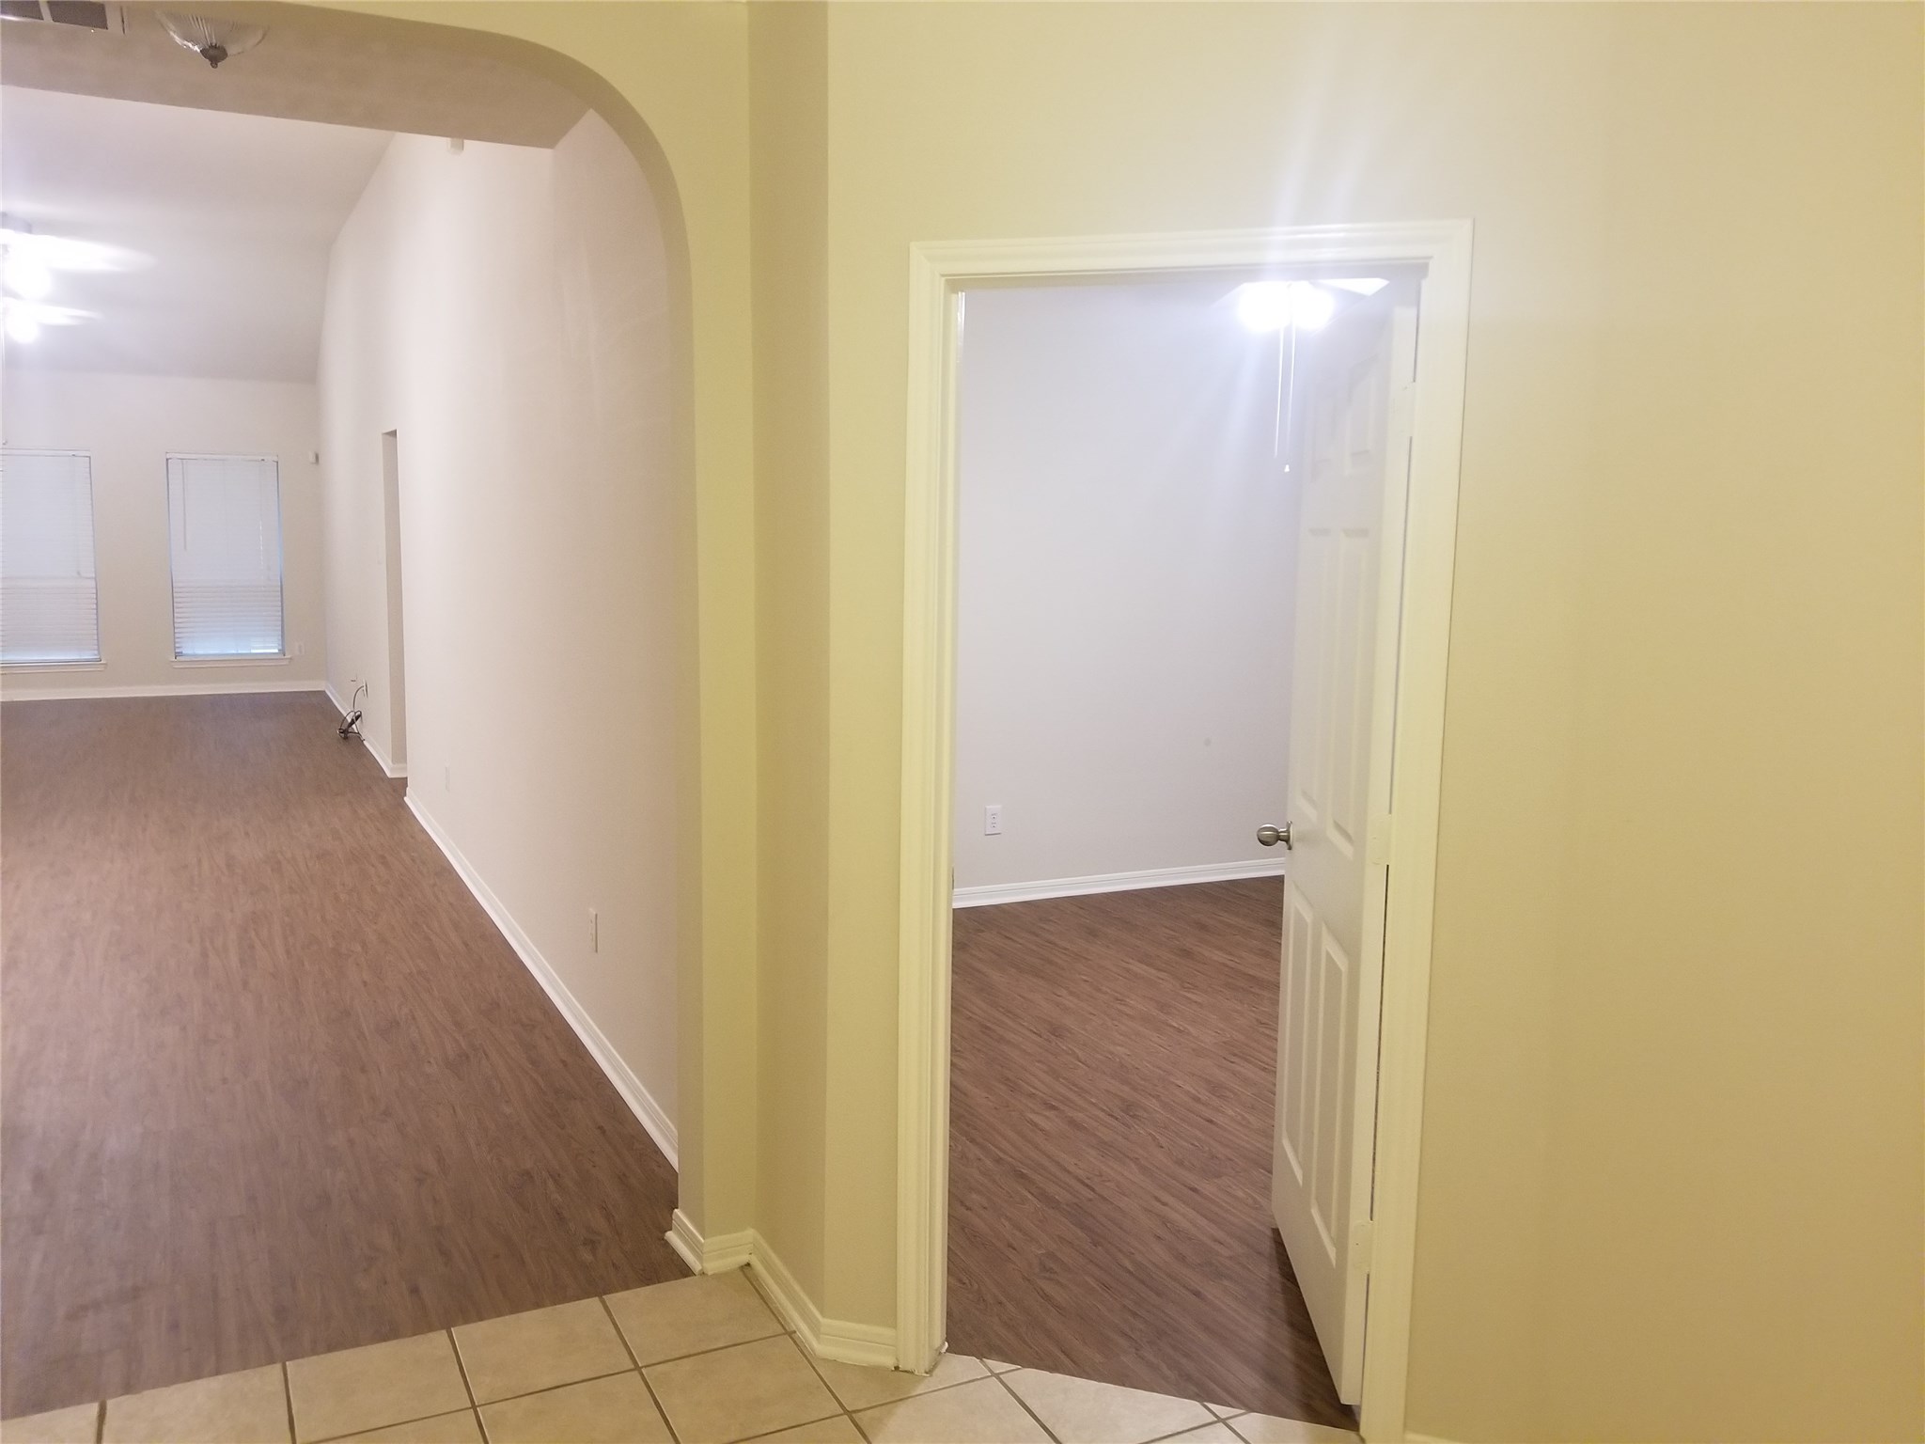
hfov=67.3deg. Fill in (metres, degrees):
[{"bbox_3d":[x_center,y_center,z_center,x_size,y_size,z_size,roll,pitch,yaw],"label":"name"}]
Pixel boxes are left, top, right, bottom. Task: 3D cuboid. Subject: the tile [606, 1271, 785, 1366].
[{"bbox_3d":[-0.551,1.229,2.988,0.299,0.010,0.299,-2,7,-26],"label":"tile"}]

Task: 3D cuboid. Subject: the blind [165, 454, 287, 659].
[{"bbox_3d":[-6.808,-1.524,13.377,0.902,1.865,0.060,-2,7,-26],"label":"blind"}]

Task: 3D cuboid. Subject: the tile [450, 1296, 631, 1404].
[{"bbox_3d":[-0.824,1.240,2.852,0.299,0.010,0.299,-2,7,-26],"label":"tile"}]

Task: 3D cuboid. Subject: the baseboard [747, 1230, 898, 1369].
[{"bbox_3d":[-0.307,1.190,2.986,0.130,0.076,0.528,-3,8,-32],"label":"baseboard"}]

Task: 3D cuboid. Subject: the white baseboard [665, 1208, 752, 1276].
[{"bbox_3d":[-0.574,1.155,3.253,0.140,0.076,0.210,-2,7,-26],"label":"white baseboard"}]

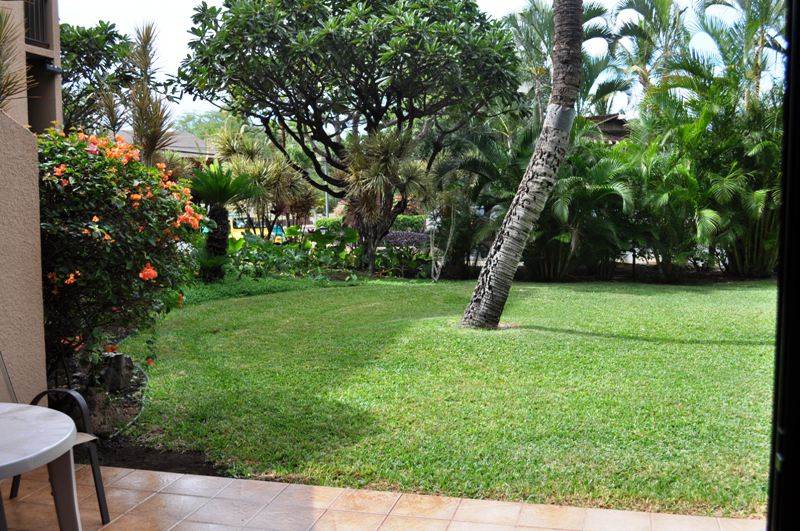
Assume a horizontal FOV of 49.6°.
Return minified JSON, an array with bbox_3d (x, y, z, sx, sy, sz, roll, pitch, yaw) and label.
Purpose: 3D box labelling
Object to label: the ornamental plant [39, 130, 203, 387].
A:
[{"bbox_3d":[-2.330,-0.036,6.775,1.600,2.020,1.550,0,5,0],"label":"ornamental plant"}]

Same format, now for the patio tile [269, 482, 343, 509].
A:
[{"bbox_3d":[-0.474,1.197,4.467,0.306,0.015,0.278,1,6,14],"label":"patio tile"}]

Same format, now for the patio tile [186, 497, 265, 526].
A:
[{"bbox_3d":[-0.848,1.220,4.259,0.306,0.015,0.306,1,6,14],"label":"patio tile"}]

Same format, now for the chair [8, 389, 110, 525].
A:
[{"bbox_3d":[-1.838,0.798,4.052,0.770,0.880,0.560,3,6,29],"label":"chair"}]

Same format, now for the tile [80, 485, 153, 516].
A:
[{"bbox_3d":[-1.446,1.203,4.397,0.305,0.015,0.305,1,5,14],"label":"tile"}]

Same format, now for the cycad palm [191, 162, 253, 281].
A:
[{"bbox_3d":[-3.049,-0.711,14.295,1.120,2.000,1.120,0,5,0],"label":"cycad palm"}]

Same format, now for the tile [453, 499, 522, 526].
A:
[{"bbox_3d":[0.432,1.219,4.247,0.305,0.015,0.293,1,5,14],"label":"tile"}]

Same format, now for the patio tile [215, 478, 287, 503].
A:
[{"bbox_3d":[-0.771,1.191,4.543,0.305,0.015,0.293,1,5,14],"label":"patio tile"}]

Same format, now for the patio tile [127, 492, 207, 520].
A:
[{"bbox_3d":[-1.145,1.210,4.323,0.305,0.015,0.305,1,5,14],"label":"patio tile"}]

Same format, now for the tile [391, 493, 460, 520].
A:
[{"bbox_3d":[0.131,1.212,4.321,0.305,0.015,0.293,1,5,14],"label":"tile"}]

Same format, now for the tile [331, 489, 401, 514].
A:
[{"bbox_3d":[-0.173,1.202,4.391,0.306,0.015,0.278,1,6,14],"label":"tile"}]

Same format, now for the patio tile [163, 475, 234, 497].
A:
[{"bbox_3d":[-1.072,1.183,4.617,0.305,0.015,0.293,1,5,14],"label":"patio tile"}]

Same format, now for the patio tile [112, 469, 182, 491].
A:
[{"bbox_3d":[-1.375,1.181,4.698,0.306,0.015,0.278,1,6,14],"label":"patio tile"}]

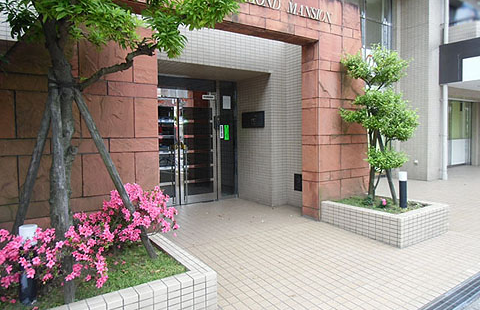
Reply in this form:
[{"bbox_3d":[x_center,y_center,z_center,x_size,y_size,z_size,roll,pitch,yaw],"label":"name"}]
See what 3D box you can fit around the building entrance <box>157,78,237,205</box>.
[{"bbox_3d":[-0.837,-0.273,6.242,1.900,2.375,0.180,-3,3,-34],"label":"building entrance"}]

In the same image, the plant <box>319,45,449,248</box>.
[{"bbox_3d":[2.100,-0.295,4.901,1.280,2.780,1.320,-3,3,-34],"label":"plant"}]

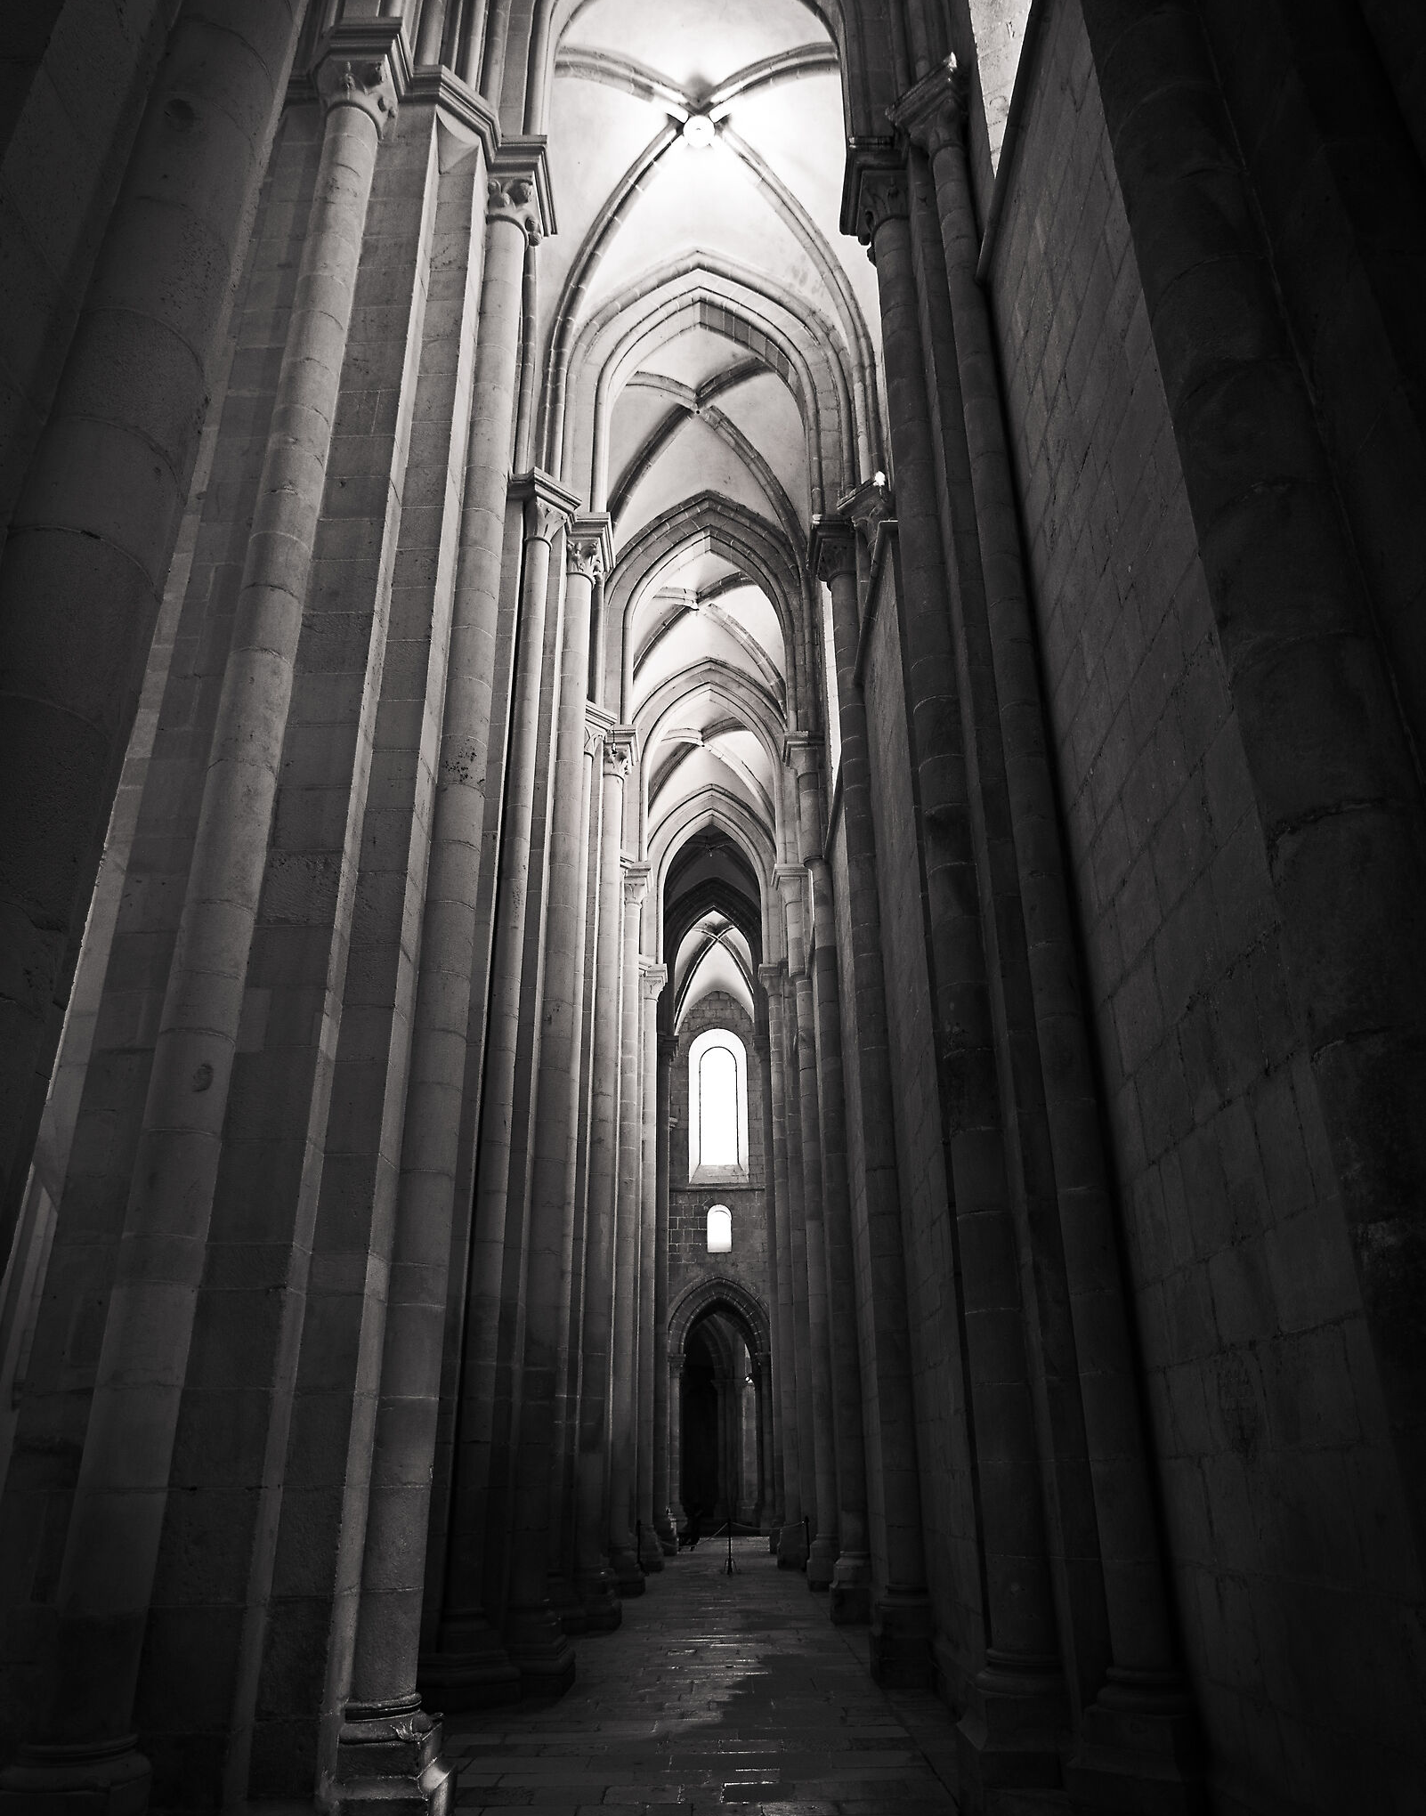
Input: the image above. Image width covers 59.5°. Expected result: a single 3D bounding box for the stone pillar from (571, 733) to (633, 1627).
[{"bbox_3d":[-1.578,3.282,19.326,0.568,13.580,1.084,0,-25,0],"label":"stone pillar"}]

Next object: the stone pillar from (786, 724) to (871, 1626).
[{"bbox_3d":[1.707,3.274,19.339,0.671,13.580,1.032,0,-25,0],"label":"stone pillar"}]

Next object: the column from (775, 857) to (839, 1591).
[{"bbox_3d":[1.744,5.473,24.138,0.688,13.580,1.032,0,-25,0],"label":"column"}]

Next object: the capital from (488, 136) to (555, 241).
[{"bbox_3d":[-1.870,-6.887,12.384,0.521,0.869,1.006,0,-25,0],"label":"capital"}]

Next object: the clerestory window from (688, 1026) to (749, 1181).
[{"bbox_3d":[0.167,6.947,44.492,2.098,5.676,0.600,0,-25,0],"label":"clerestory window"}]

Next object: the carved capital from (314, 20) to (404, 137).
[{"bbox_3d":[-3.247,-7.376,11.324,0.912,0.852,0.791,0,-25,0],"label":"carved capital"}]

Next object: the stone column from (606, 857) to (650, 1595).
[{"bbox_3d":[-1.542,5.480,24.126,0.550,13.580,1.084,0,-25,0],"label":"stone column"}]

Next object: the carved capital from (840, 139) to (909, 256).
[{"bbox_3d":[1.576,-6.891,12.365,0.568,0.904,1.006,0,-25,0],"label":"carved capital"}]

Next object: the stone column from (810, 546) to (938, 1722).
[{"bbox_3d":[1.670,1.076,14.538,0.654,13.580,1.032,0,-25,0],"label":"stone column"}]

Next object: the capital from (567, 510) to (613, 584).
[{"bbox_3d":[-1.643,-4.688,17.187,0.542,0.869,1.015,0,-25,0],"label":"capital"}]

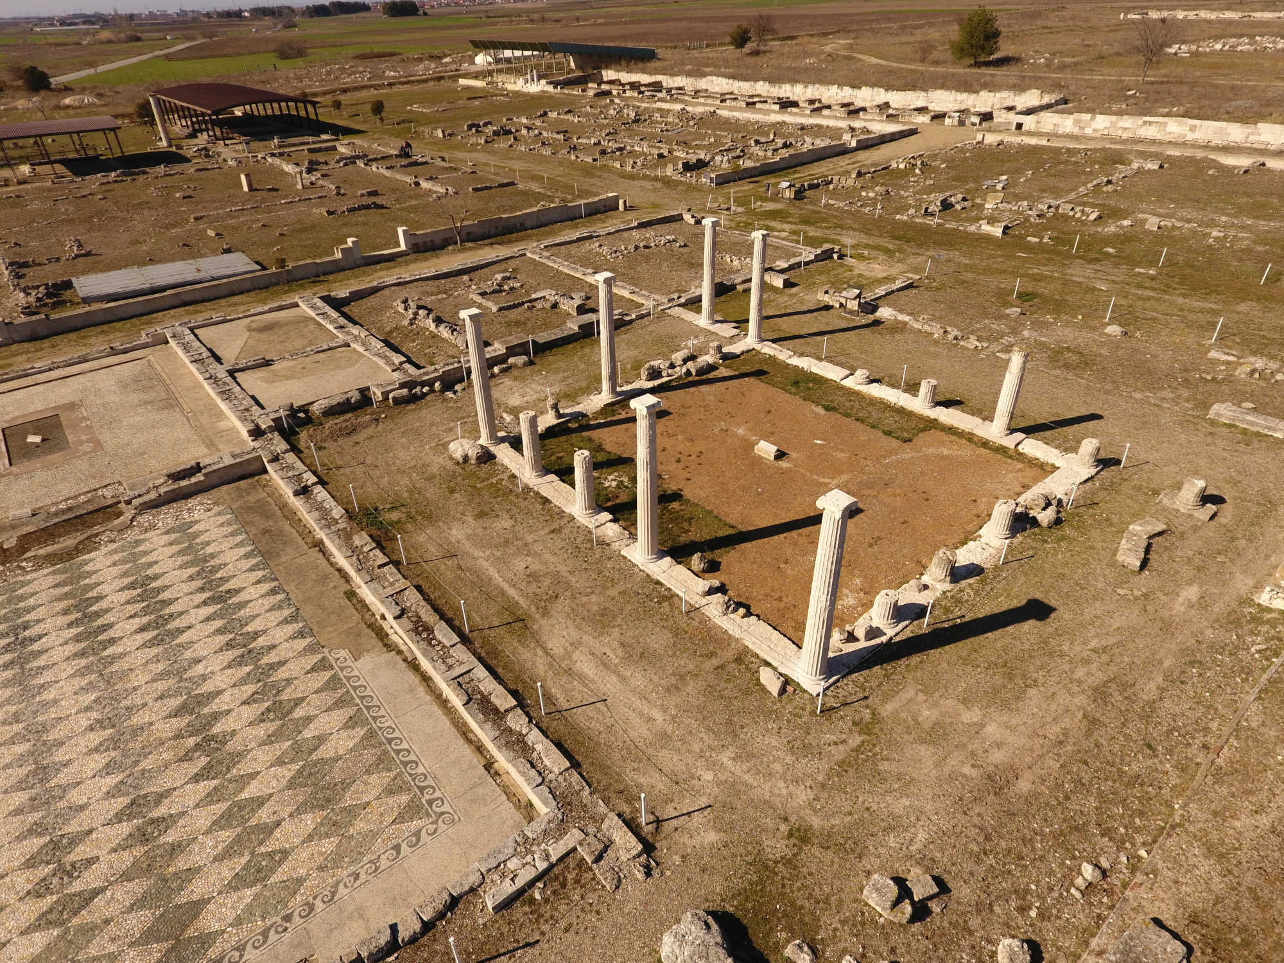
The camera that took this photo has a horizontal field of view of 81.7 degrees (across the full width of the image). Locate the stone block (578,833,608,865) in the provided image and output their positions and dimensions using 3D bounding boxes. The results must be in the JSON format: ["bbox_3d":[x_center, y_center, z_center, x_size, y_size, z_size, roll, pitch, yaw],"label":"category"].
[{"bbox_3d":[-0.799,5.969,11.973,0.340,0.190,0.400,-25,39,-32],"label":"stone block"}]

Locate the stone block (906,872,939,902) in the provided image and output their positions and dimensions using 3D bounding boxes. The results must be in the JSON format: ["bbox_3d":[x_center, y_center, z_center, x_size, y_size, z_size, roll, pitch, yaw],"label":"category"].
[{"bbox_3d":[4.465,6.516,11.831,0.410,0.230,0.300,-11,34,-14],"label":"stone block"}]

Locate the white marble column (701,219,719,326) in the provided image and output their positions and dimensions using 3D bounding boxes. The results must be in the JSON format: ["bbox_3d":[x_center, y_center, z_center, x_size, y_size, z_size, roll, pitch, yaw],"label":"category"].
[{"bbox_3d":[2.893,-8.943,31.798,0.600,4.420,0.600,-25,40,-32],"label":"white marble column"}]

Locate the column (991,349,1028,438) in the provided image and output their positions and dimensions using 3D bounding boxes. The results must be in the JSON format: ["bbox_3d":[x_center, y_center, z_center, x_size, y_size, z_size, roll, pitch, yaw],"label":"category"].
[{"bbox_3d":[11.636,-2.788,23.340,0.580,2.820,0.580,-25,40,-32],"label":"column"}]

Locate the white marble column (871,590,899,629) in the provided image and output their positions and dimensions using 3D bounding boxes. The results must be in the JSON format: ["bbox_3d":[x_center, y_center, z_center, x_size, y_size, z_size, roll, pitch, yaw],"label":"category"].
[{"bbox_3d":[5.509,2.871,16.726,0.620,0.760,0.620,-1,33,1],"label":"white marble column"}]

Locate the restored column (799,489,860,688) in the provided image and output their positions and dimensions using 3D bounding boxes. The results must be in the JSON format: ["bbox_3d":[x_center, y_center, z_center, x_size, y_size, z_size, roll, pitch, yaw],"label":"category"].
[{"bbox_3d":[3.536,2.232,14.368,0.580,4.470,0.580,-25,40,-32],"label":"restored column"}]

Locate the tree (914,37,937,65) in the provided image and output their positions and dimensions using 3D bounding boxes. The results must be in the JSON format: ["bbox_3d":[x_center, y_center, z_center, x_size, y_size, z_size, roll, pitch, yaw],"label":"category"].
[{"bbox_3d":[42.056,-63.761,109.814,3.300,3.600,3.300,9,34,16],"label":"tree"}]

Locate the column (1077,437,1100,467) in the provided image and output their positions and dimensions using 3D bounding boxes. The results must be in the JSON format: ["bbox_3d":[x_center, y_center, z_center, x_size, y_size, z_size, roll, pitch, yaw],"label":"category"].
[{"bbox_3d":[13.405,-0.884,22.209,0.580,0.770,0.580,-25,40,-32],"label":"column"}]

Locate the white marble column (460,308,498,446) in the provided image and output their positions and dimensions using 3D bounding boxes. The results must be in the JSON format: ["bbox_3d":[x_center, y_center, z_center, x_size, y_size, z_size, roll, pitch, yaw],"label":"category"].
[{"bbox_3d":[-4.841,-2.999,22.151,0.580,4.170,0.580,-25,39,-32],"label":"white marble column"}]

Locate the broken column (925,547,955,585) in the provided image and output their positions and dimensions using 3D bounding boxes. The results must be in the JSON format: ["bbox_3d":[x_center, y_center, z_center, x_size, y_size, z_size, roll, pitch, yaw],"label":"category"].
[{"bbox_3d":[7.158,1.984,17.702,0.610,0.630,0.610,-1,33,1],"label":"broken column"}]

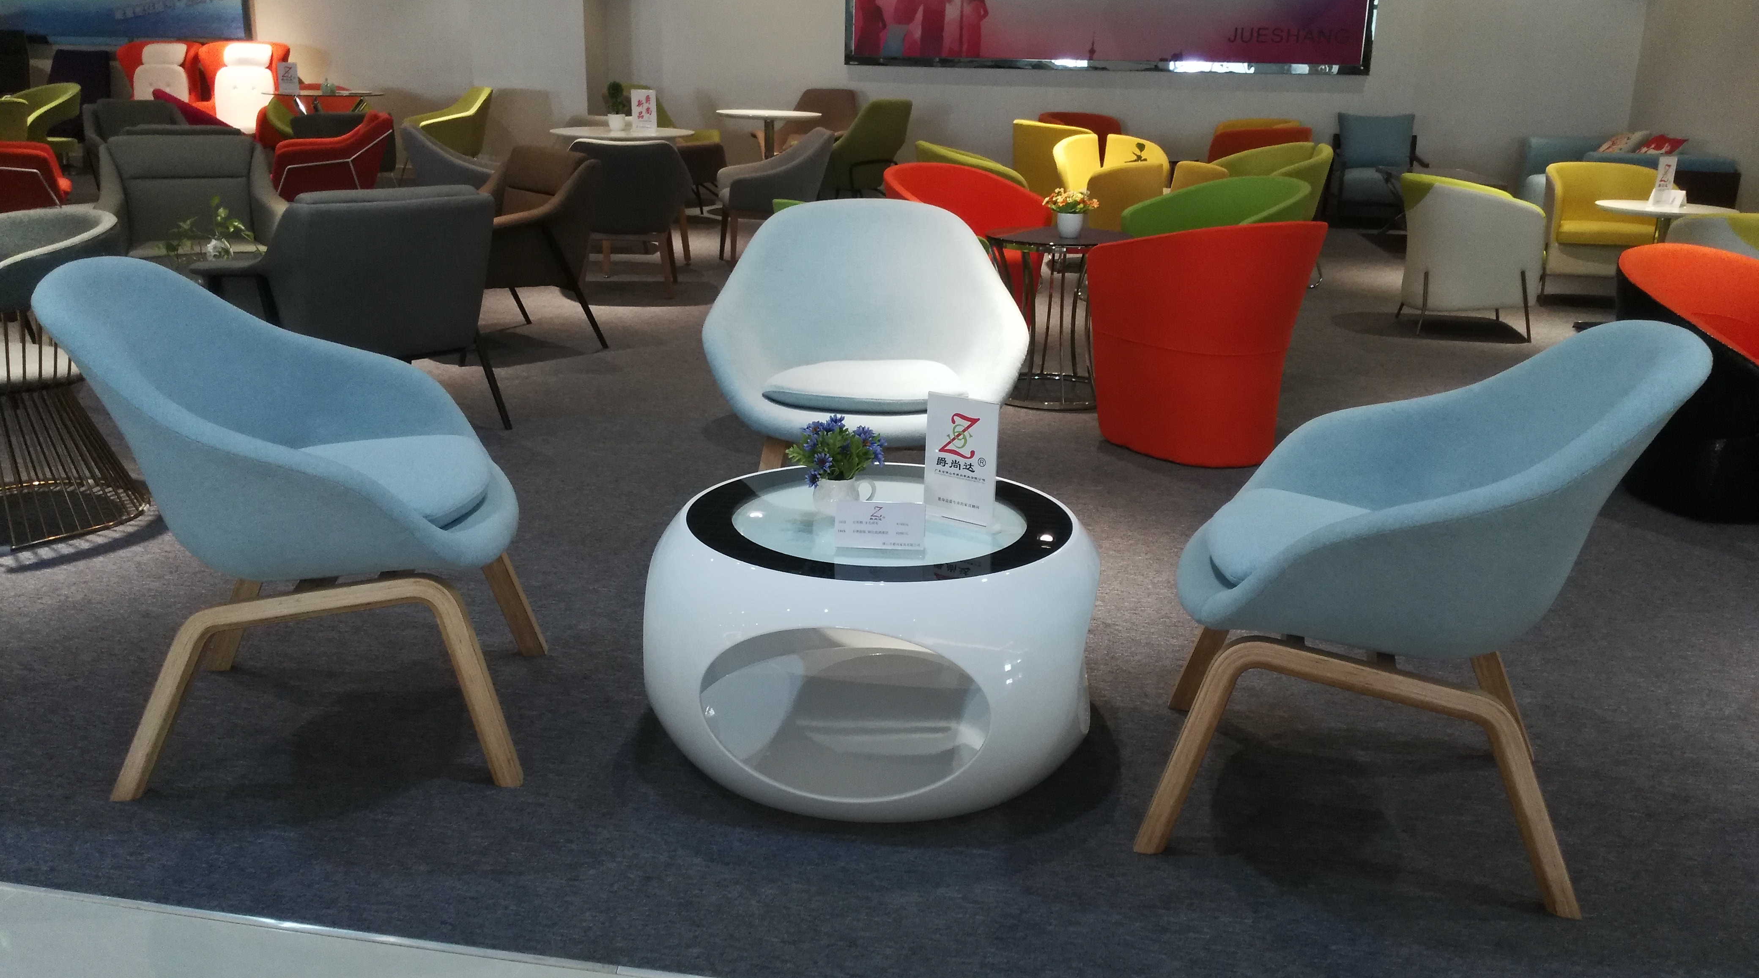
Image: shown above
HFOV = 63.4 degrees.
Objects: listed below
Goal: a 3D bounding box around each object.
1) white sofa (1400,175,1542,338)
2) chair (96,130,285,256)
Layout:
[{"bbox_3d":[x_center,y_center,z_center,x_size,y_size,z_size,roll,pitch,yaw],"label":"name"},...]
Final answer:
[{"bbox_3d":[2.798,-1.122,6.731,0.594,0.717,0.650,3,17,7],"label":"white sofa"},{"bbox_3d":[-3.172,-1.245,6.594,0.762,0.773,0.739,-7,19,-27],"label":"chair"}]

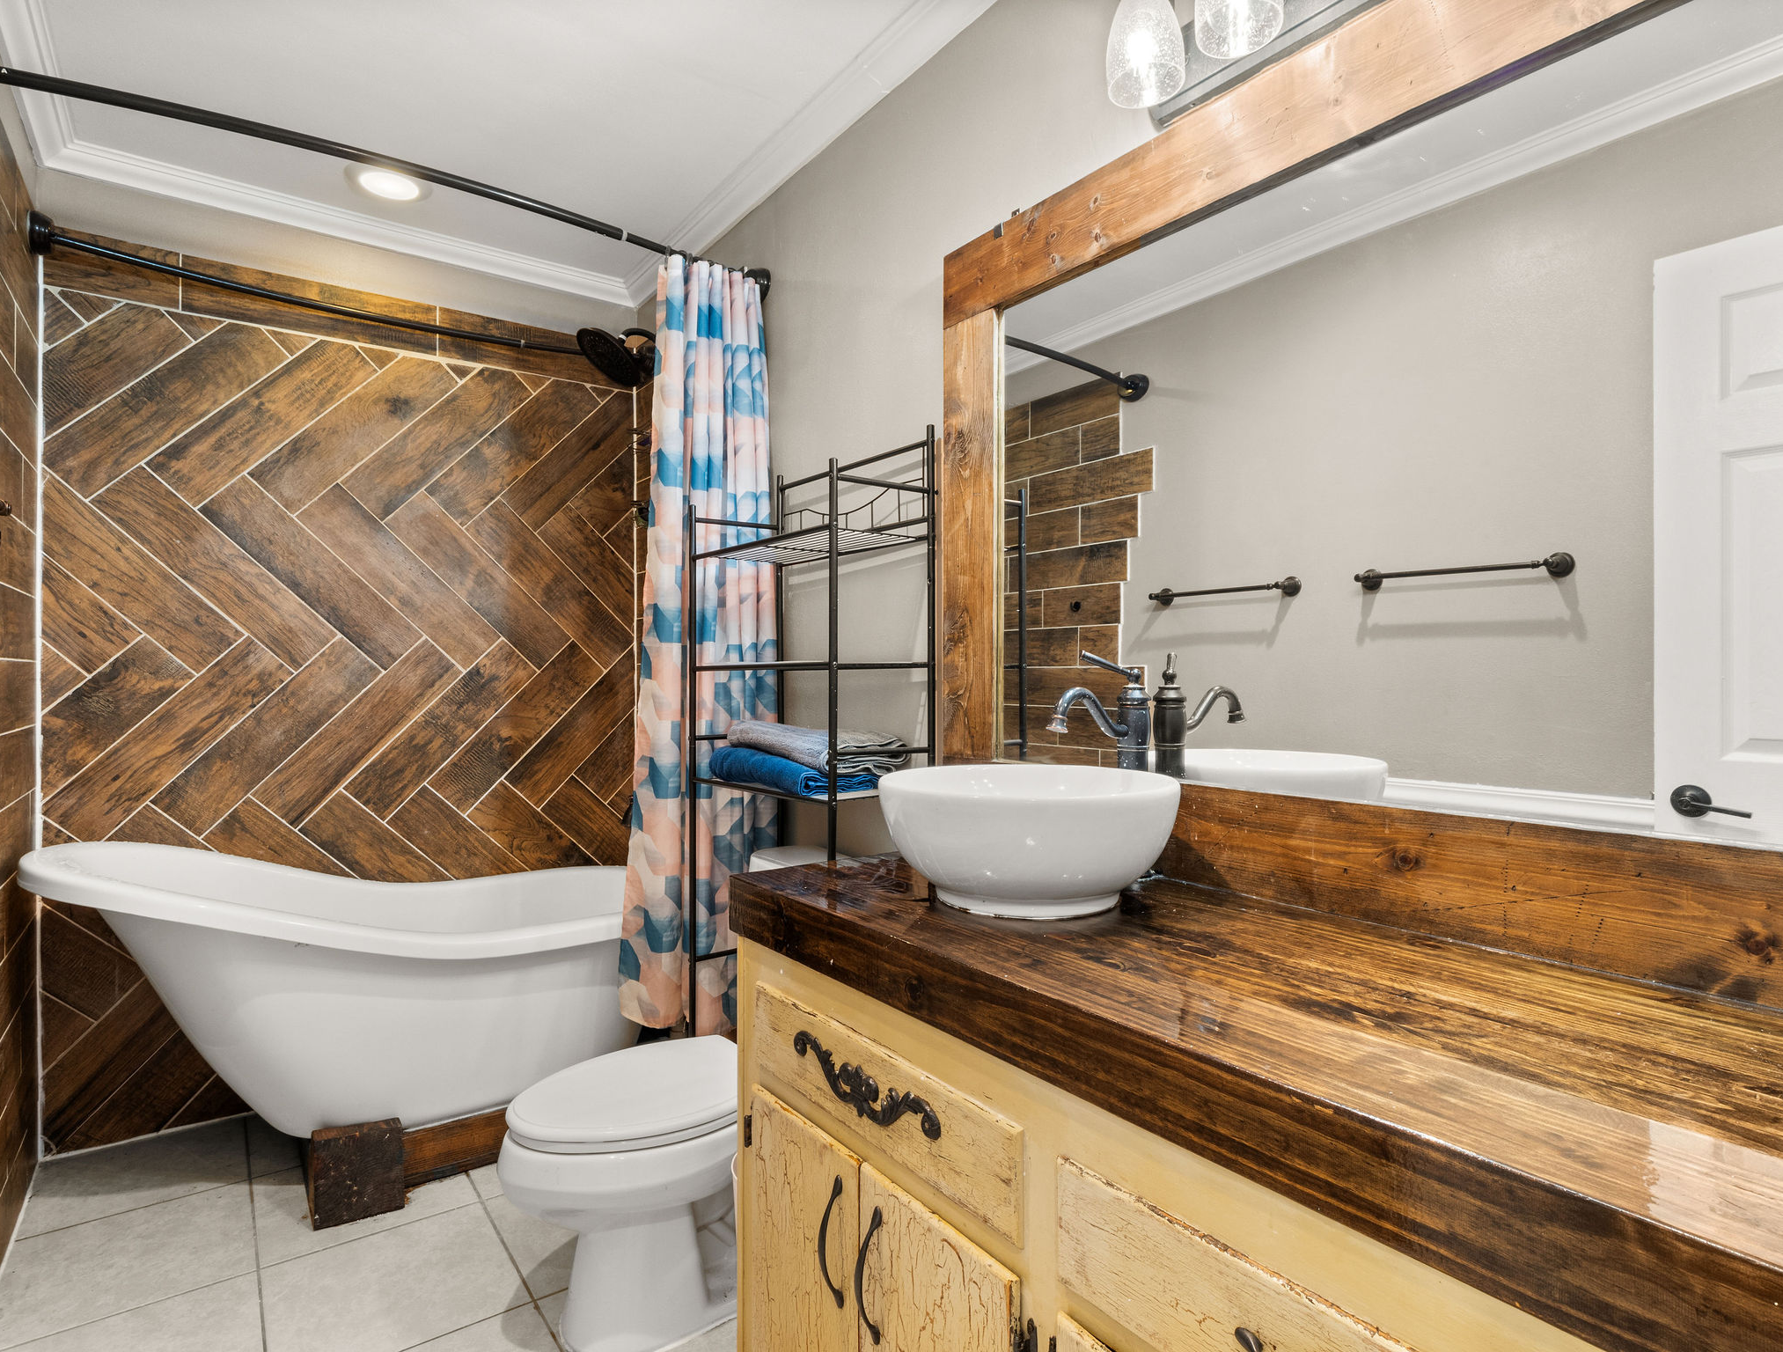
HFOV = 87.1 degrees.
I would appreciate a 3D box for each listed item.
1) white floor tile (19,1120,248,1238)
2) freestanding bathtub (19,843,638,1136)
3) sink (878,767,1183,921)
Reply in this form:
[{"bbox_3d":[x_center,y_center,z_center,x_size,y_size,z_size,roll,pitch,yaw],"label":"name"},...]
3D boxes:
[{"bbox_3d":[-1.761,1.168,2.210,0.400,0.010,0.402,0,0,-36],"label":"white floor tile"},{"bbox_3d":[-1.230,0.700,2.359,1.413,0.683,0.692,0,0,-36],"label":"freestanding bathtub"},{"bbox_3d":[0.178,0.210,1.217,0.388,0.155,0.388,0,0,0],"label":"sink"}]

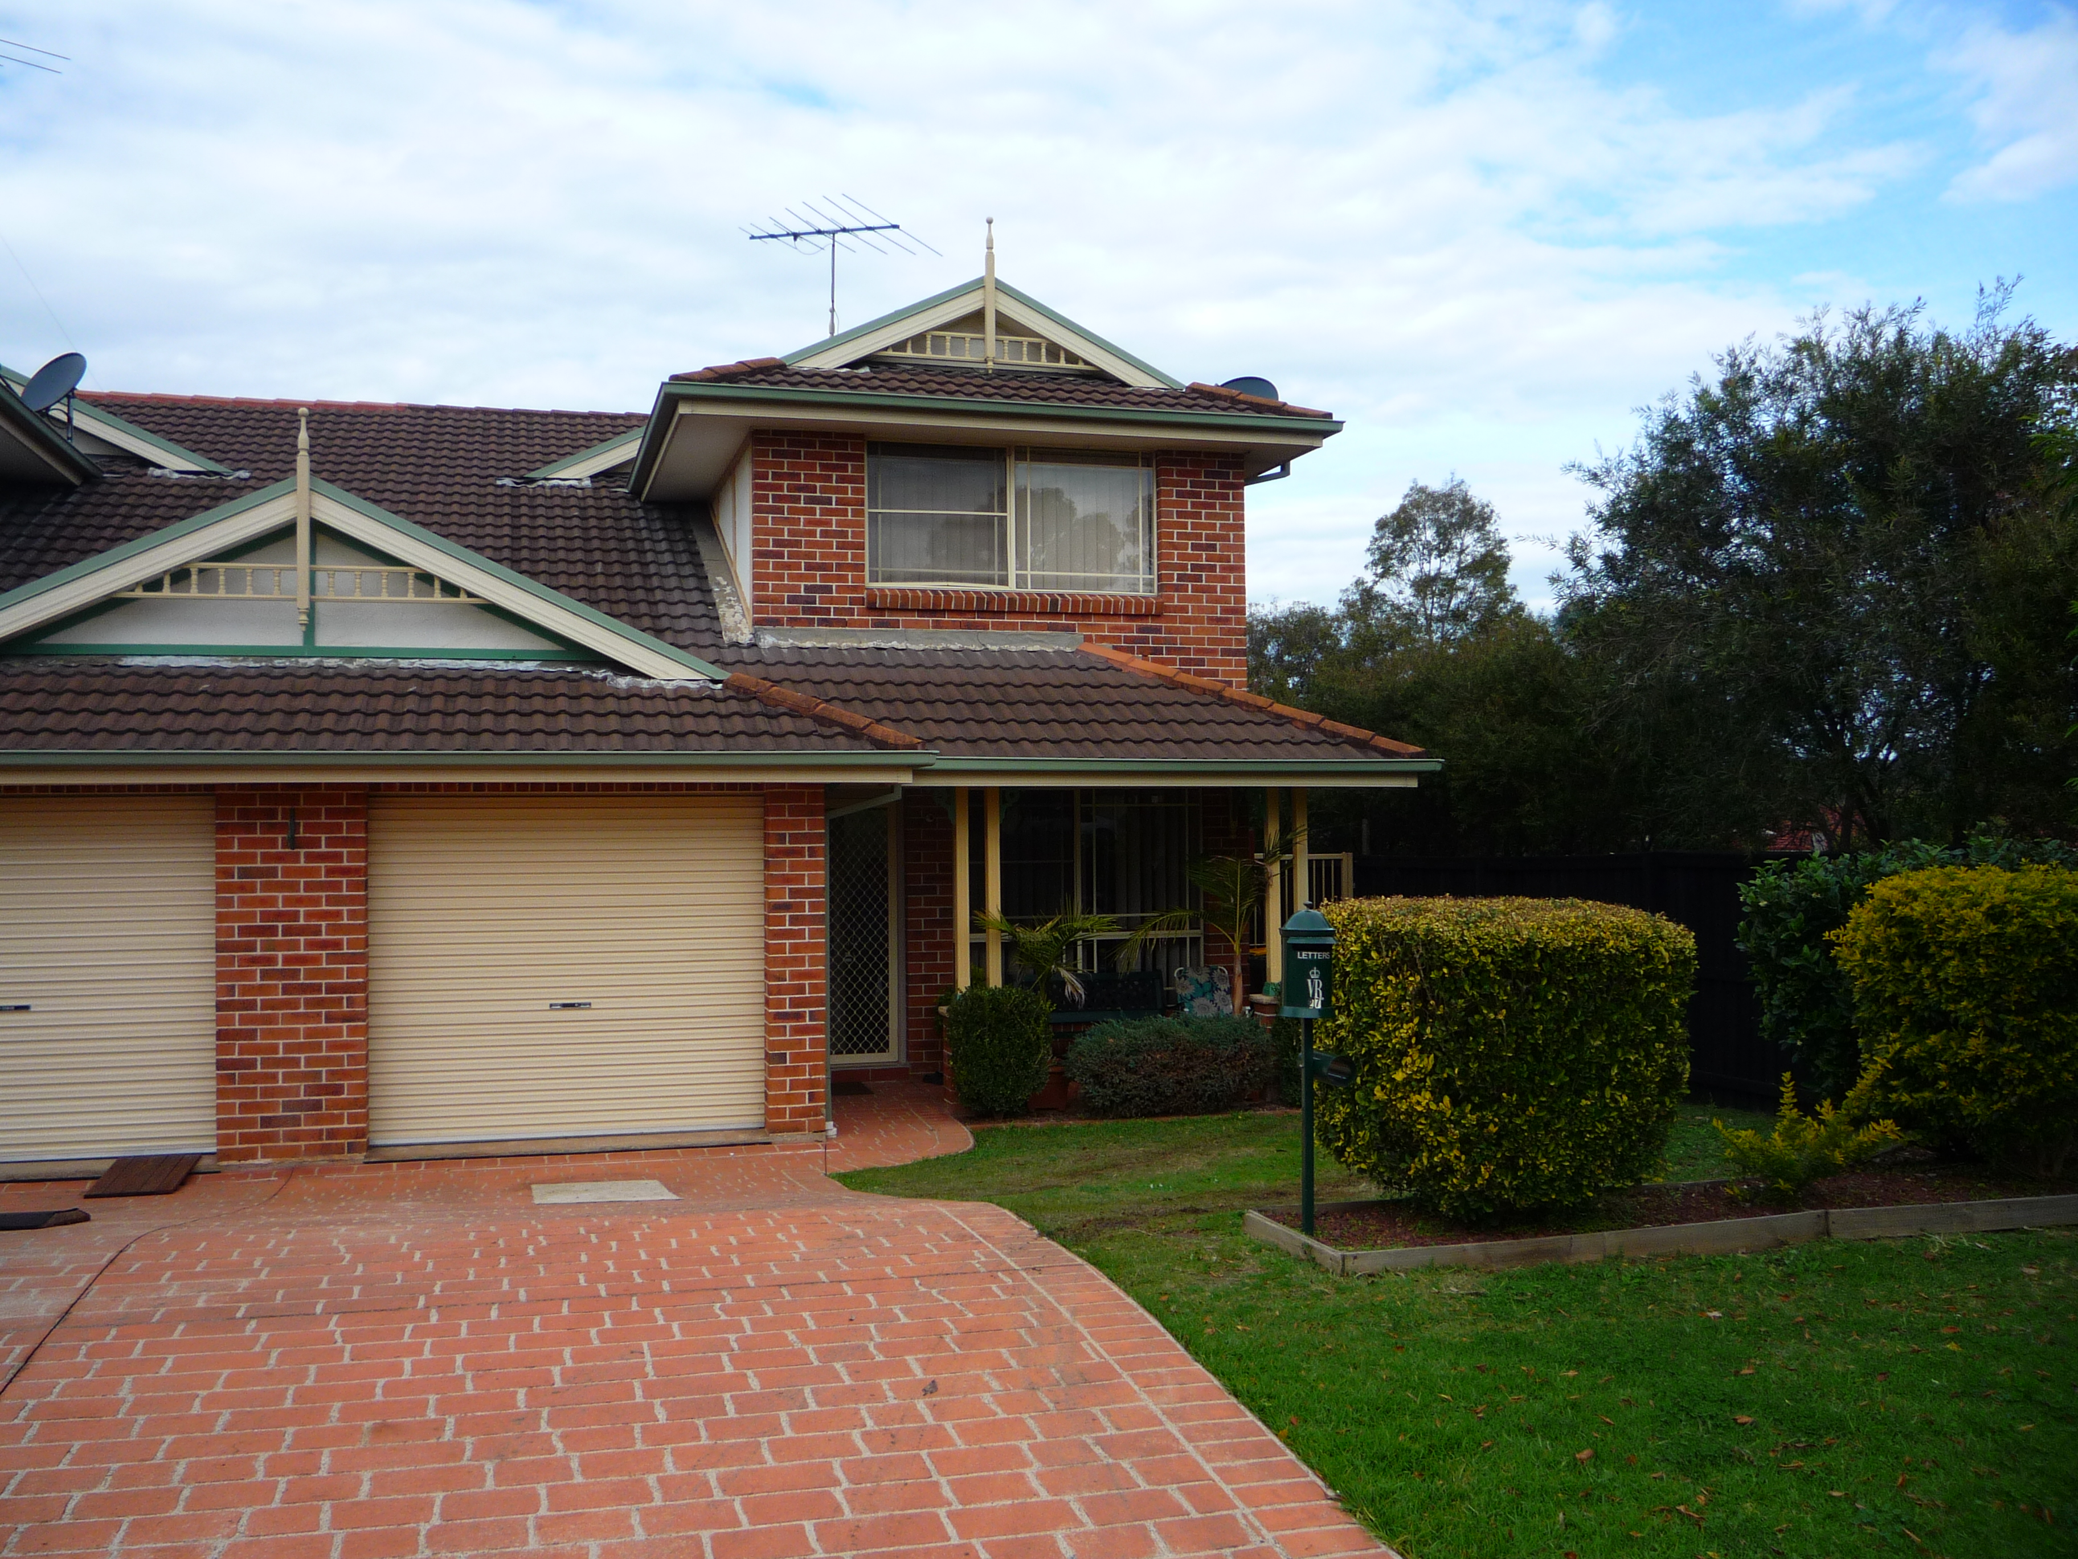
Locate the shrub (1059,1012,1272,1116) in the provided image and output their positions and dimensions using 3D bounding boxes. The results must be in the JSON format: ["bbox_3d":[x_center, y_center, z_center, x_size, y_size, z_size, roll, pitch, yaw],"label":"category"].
[{"bbox_3d":[0.907,1.972,12.500,1.420,0.690,0.850,0,-2,-16],"label":"shrub"}]

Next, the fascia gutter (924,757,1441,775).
[{"bbox_3d":[1.014,-0.092,12.523,3.838,0.110,0.120,0,-2,-16],"label":"fascia gutter"}]

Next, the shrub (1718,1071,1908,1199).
[{"bbox_3d":[3.607,1.676,8.450,0.840,0.610,0.700,0,-2,-16],"label":"shrub"}]

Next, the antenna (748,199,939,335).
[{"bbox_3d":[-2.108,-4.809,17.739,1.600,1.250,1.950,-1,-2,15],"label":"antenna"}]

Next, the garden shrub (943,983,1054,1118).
[{"bbox_3d":[-0.275,1.837,12.200,0.760,0.900,0.740,0,-2,0],"label":"garden shrub"}]

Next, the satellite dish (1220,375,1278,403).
[{"bbox_3d":[1.855,-3.403,16.200,0.640,0.620,0.320,-1,-16,16],"label":"satellite dish"}]

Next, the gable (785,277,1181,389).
[{"bbox_3d":[-0.469,-3.636,14.746,3.320,0.820,0.300,0,-2,-16],"label":"gable"}]

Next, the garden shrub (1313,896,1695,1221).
[{"bbox_3d":[2.065,1.237,8.050,1.420,1.450,1.120,0,-2,-16],"label":"garden shrub"}]

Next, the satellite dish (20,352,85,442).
[{"bbox_3d":[-8.324,-3.237,15.250,0.650,0.800,0.450,-1,-13,20],"label":"satellite dish"}]

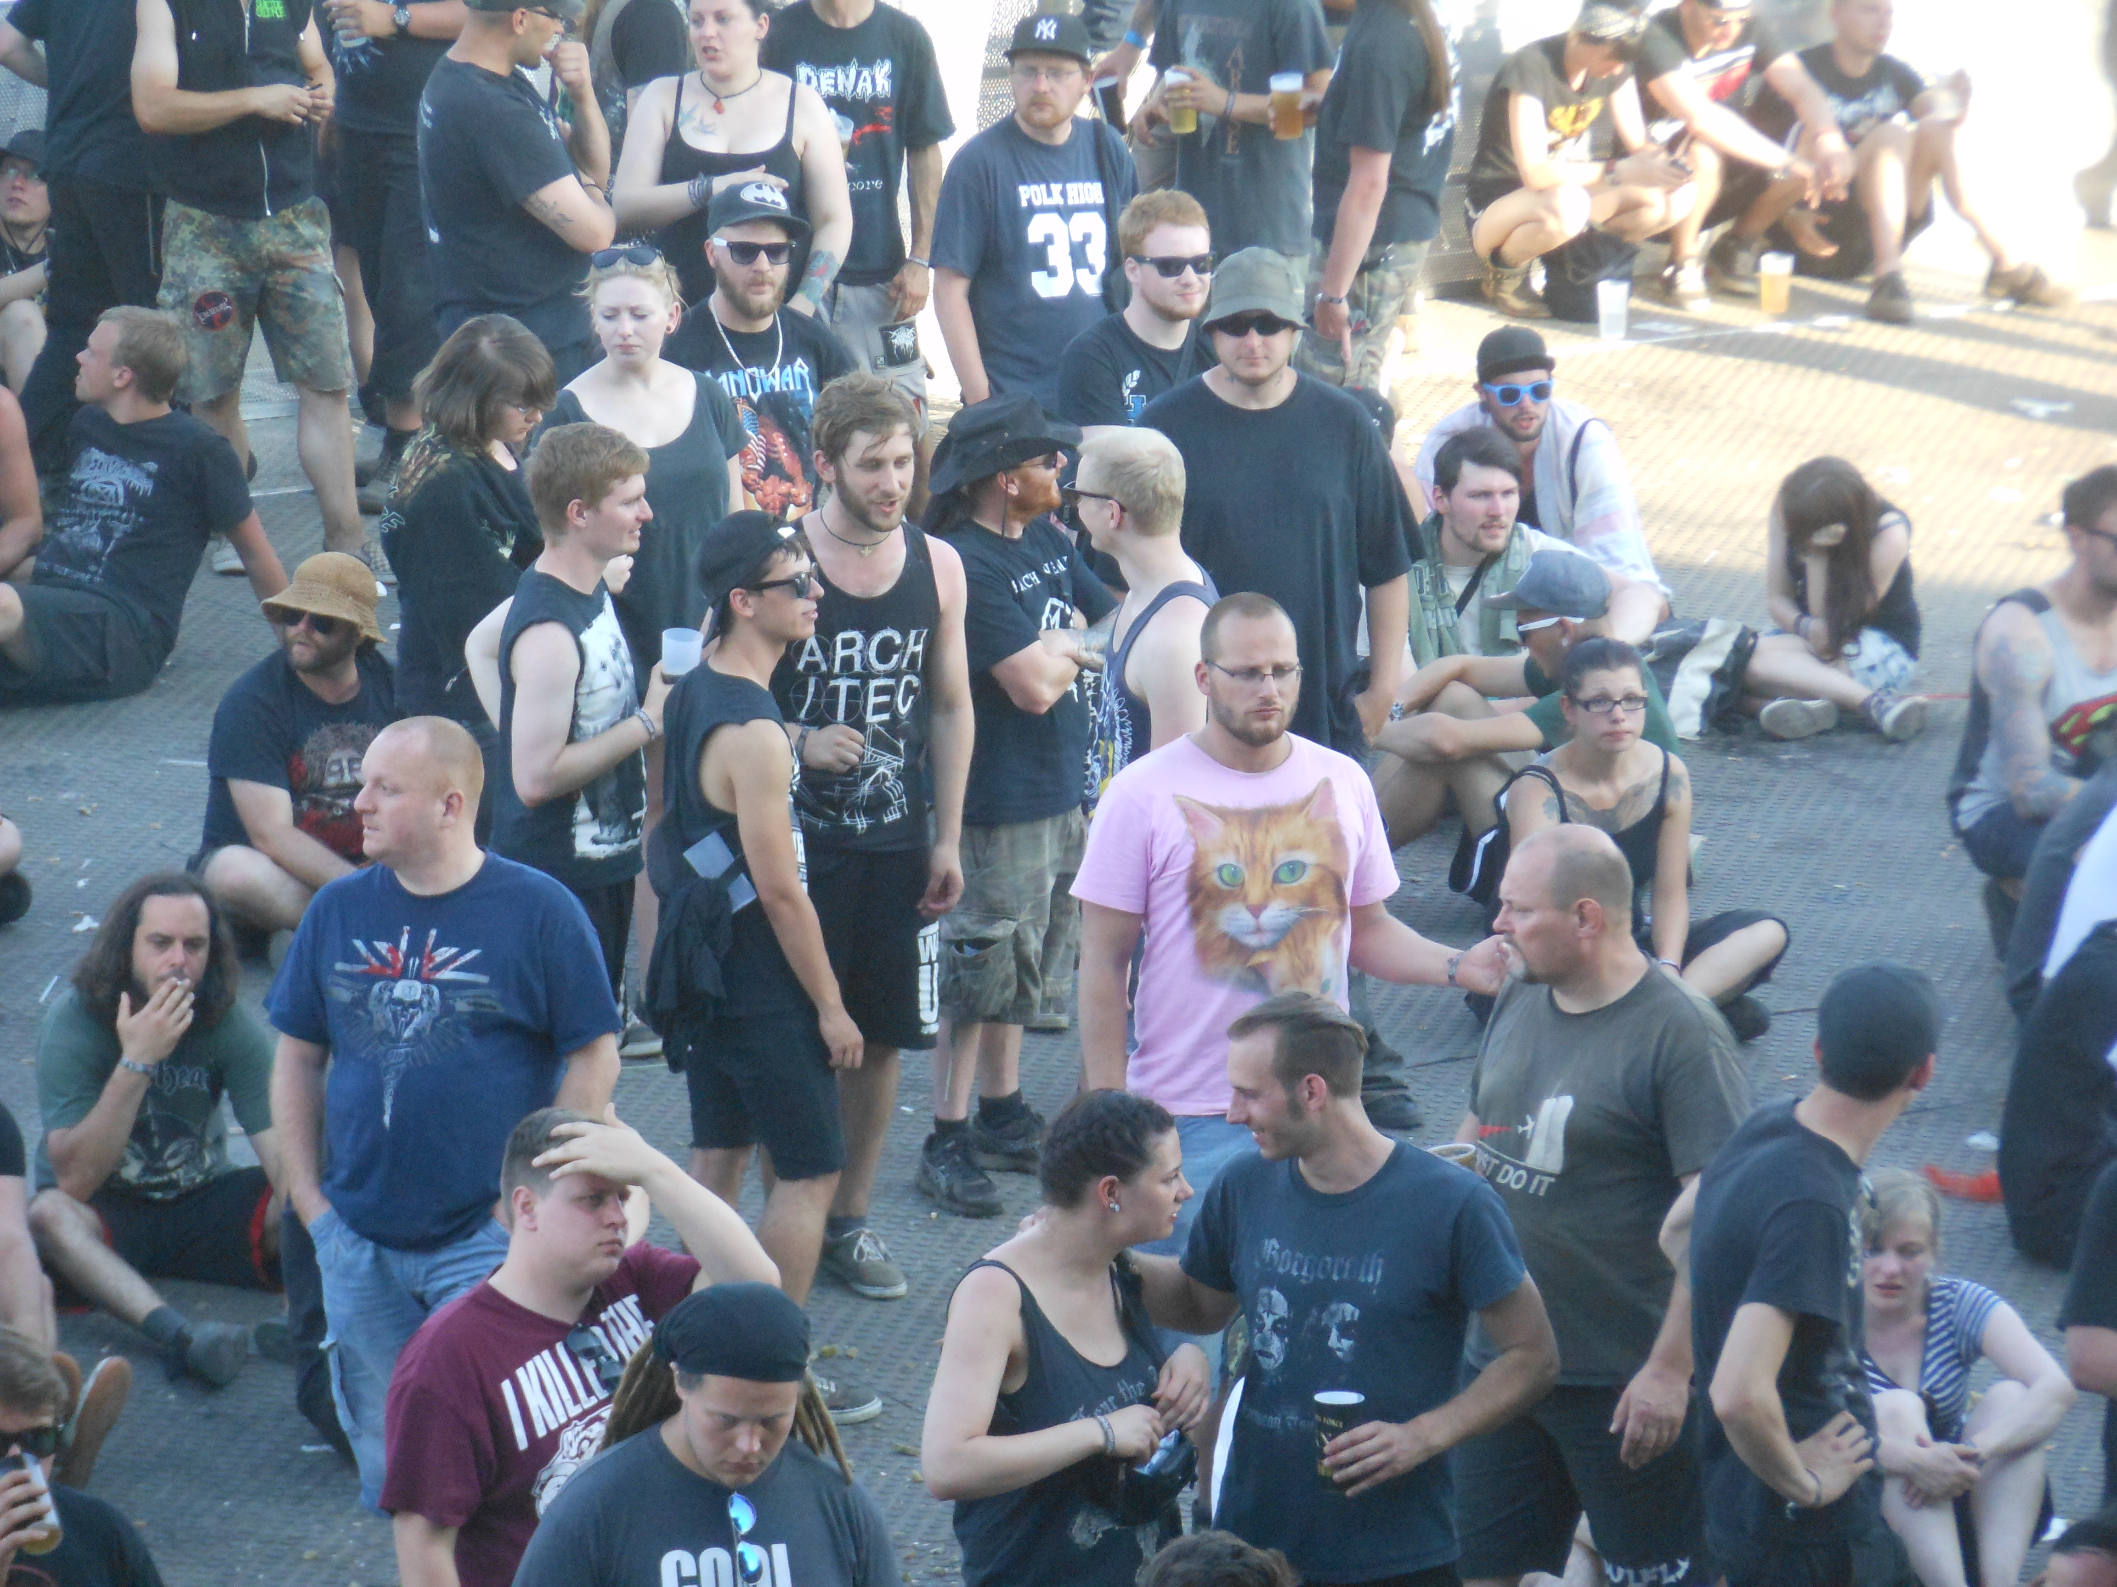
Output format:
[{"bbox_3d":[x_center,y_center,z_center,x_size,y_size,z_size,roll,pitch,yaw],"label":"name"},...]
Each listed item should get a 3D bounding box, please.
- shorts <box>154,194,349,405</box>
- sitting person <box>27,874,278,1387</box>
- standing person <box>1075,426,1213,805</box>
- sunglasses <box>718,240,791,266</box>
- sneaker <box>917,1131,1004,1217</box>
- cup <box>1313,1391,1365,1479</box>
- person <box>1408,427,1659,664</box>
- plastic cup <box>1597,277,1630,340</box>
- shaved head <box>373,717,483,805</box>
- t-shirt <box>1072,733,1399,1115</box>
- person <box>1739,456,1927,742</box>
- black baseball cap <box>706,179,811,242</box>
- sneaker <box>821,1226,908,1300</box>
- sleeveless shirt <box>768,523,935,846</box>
[{"bbox_3d":[-2.004,-1.256,33.500,0.470,0.550,0.320,-4,13,-18],"label":"shorts"},{"bbox_3d":[-1.784,0.639,26.722,0.620,0.850,0.850,-1,15,-7],"label":"sitting person"},{"bbox_3d":[0.208,0.166,26.285,0.360,1.800,0.520,0,13,-2],"label":"standing person"},{"bbox_3d":[-0.623,-1.101,27.217,0.145,0.050,0.150,-5,9,-19],"label":"sunglasses"},{"bbox_3d":[-0.202,0.766,27.482,0.110,0.110,0.300,-6,14,-23],"label":"sneaker"},{"bbox_3d":[0.473,1.085,22.534,0.086,0.140,0.086,1,15,0],"label":"cup"},{"bbox_3d":[1.089,-0.399,30.879,0.650,0.840,0.680,1,15,0],"label":"person"},{"bbox_3d":[1.476,-1.287,35.598,0.086,0.147,0.086,1,15,0],"label":"plastic cup"},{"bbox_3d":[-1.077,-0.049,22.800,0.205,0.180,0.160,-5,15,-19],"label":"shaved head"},{"bbox_3d":[0.327,0.227,24.400,0.590,0.700,0.310,-2,13,-10],"label":"t-shirt"},{"bbox_3d":[1.856,-0.489,32.012,0.500,0.610,0.640,3,13,14],"label":"person"},{"bbox_3d":[-0.602,-1.182,27.150,0.180,0.135,0.270,-6,10,-22],"label":"black baseball cap"},{"bbox_3d":[-0.394,0.928,27.197,0.110,0.107,0.290,-6,16,-24],"label":"sneaker"},{"bbox_3d":[-0.402,-0.209,26.600,0.360,0.660,0.250,-4,13,-18],"label":"sleeveless shirt"}]

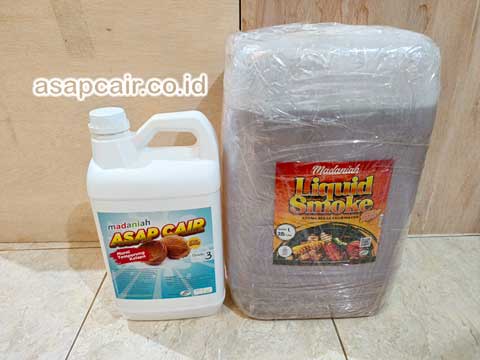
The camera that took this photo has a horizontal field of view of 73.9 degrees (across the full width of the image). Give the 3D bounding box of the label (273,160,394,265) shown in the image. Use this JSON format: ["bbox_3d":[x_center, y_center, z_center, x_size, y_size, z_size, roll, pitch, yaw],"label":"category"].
[{"bbox_3d":[0.119,0.047,0.430,0.146,0.155,0.010,0,24,-2],"label":"label"}]

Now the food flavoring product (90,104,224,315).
[{"bbox_3d":[-0.115,0.054,0.498,0.179,0.321,0.128,-2,28,-5],"label":"food flavoring product"}]

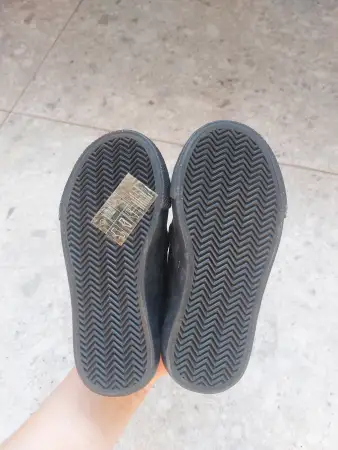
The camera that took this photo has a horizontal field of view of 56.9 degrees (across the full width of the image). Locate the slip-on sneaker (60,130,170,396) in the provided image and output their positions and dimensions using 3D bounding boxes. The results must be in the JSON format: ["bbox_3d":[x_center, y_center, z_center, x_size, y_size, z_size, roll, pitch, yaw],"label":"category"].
[{"bbox_3d":[-0.040,0.028,0.289,0.087,0.082,0.214,-1,84,5],"label":"slip-on sneaker"}]

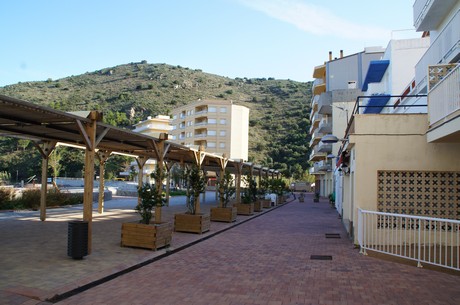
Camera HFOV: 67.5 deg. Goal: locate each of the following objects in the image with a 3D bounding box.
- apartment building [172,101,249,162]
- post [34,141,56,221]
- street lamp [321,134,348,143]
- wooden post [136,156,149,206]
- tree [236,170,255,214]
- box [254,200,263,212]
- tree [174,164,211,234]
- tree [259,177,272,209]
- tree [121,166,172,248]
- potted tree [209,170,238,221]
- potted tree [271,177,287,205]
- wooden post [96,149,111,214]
[{"bbox_3d":[-6.200,-1.570,94.000,10.200,21.600,22.000,7,-7,-41],"label":"apartment building"},{"bbox_3d":[-7.252,1.098,13.570,0.200,3.167,1.000,0,-6,15],"label":"post"},{"bbox_3d":[3.104,-0.406,10.200,0.760,0.240,0.500,0,-6,15],"label":"street lamp"},{"bbox_3d":[-5.286,1.818,20.564,0.200,3.171,1.000,0,-6,15],"label":"wooden post"},{"bbox_3d":[0.833,2.299,19.769,1.000,2.474,1.000,0,-6,15],"label":"tree"},{"bbox_3d":[1.609,3.519,22.557,1.000,0.620,1.000,0,-6,15],"label":"box"},{"bbox_3d":[-1.261,1.587,12.028,1.000,2.305,1.000,0,-6,15],"label":"tree"},{"bbox_3d":[2.736,3.053,26.412,1.050,2.343,1.050,0,-6,15],"label":"tree"},{"bbox_3d":[-2.136,1.406,9.056,1.000,2.052,1.000,0,-6,15],"label":"tree"},{"bbox_3d":[-0.233,1.986,15.769,1.000,2.278,1.000,0,-6,15],"label":"potted tree"},{"bbox_3d":[4.546,3.691,32.624,1.200,2.355,1.150,0,-6,15],"label":"potted tree"},{"bbox_3d":[-6.289,1.467,17.071,0.200,3.150,1.000,0,-6,15],"label":"wooden post"}]

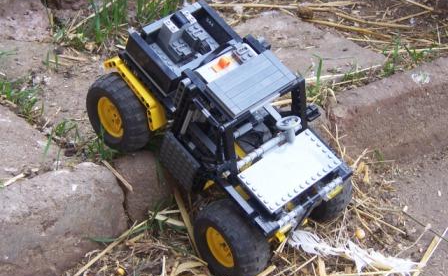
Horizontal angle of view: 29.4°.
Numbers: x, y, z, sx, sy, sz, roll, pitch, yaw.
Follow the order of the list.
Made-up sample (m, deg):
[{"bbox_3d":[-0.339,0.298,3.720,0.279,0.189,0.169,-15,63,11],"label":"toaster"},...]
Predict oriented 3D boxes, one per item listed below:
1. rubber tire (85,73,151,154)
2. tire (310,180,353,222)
[{"bbox_3d":[-0.105,-0.026,0.875,0.042,0.082,0.082,-30,48,-32],"label":"rubber tire"},{"bbox_3d":[0.094,0.047,0.889,0.042,0.082,0.082,-27,47,-29],"label":"tire"}]

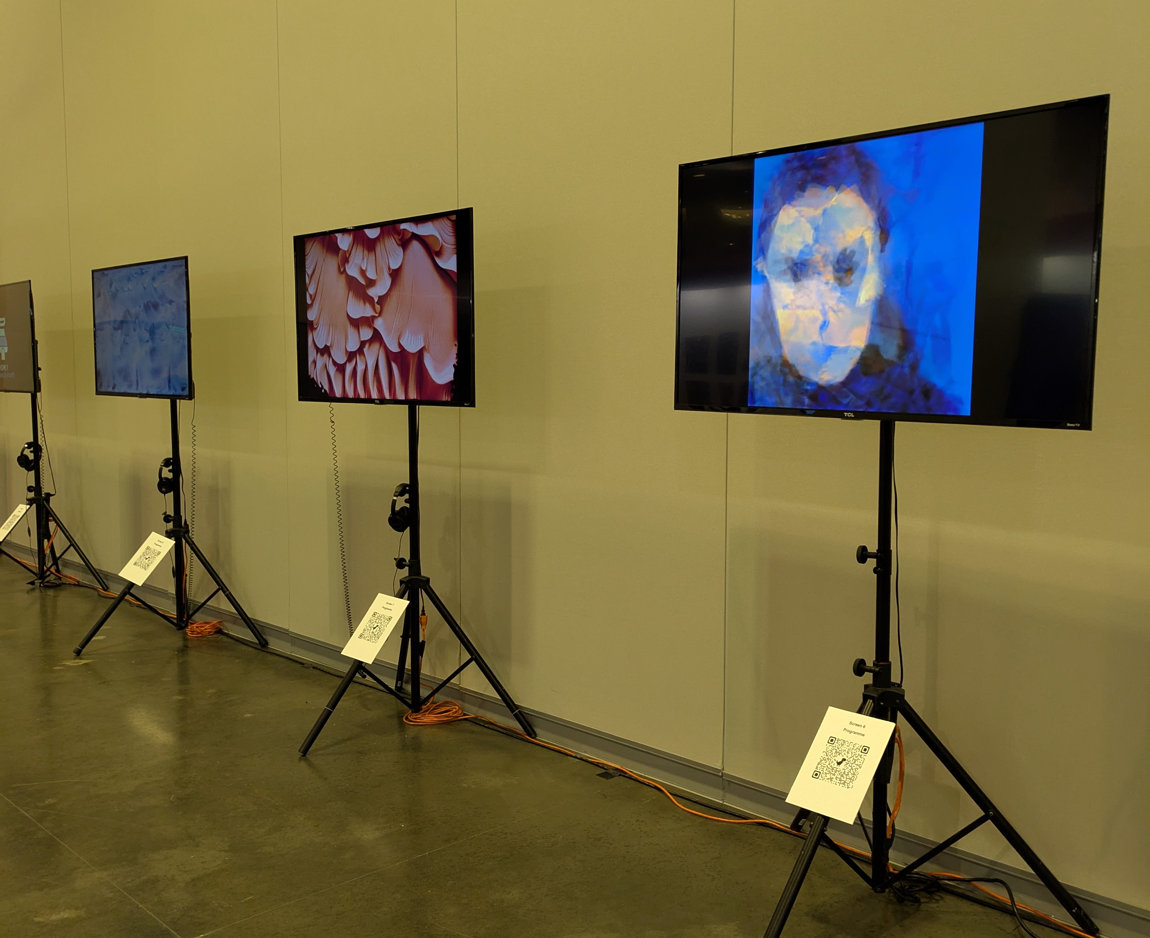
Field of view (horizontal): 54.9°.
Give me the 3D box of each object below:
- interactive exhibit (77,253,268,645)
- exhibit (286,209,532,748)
[{"bbox_3d":[-2.380,-0.081,6.072,0.867,2.063,1.236,-5,8,-44],"label":"interactive exhibit"},{"bbox_3d":[-0.788,0.058,4.530,0.829,2.088,1.235,-5,8,-44],"label":"exhibit"}]

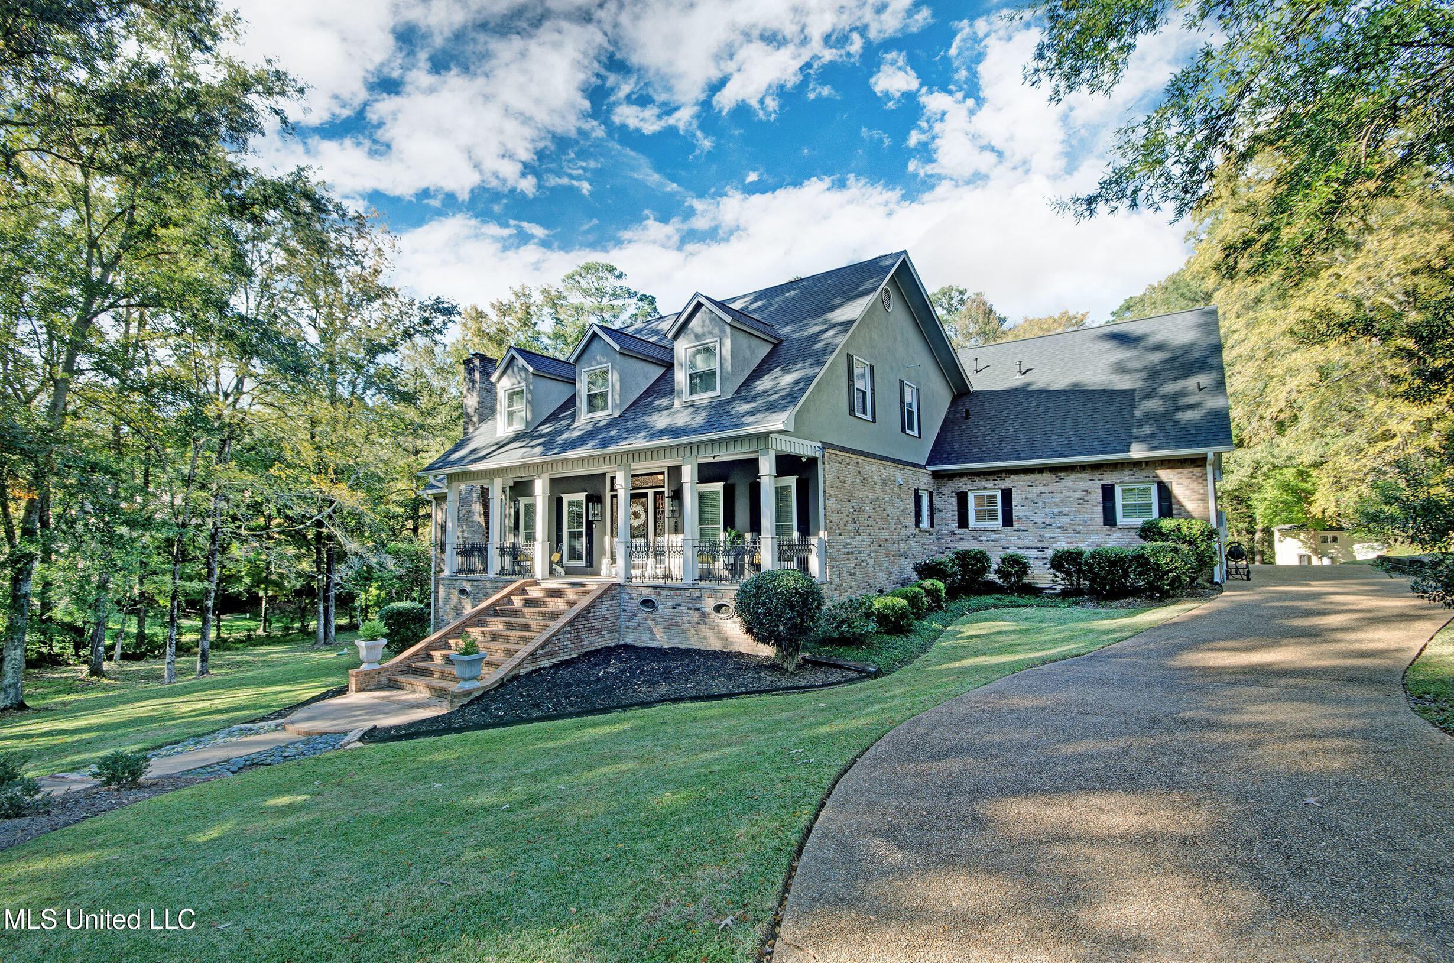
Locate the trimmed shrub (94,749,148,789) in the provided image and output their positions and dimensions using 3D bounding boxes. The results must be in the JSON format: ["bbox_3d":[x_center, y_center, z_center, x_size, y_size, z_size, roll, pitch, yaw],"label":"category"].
[{"bbox_3d":[-7.701,3.638,7.698,0.520,0.450,0.520,-4,-6,35],"label":"trimmed shrub"}]

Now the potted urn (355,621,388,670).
[{"bbox_3d":[-6.691,3.042,11.385,0.410,0.880,0.410,-4,-6,35],"label":"potted urn"}]

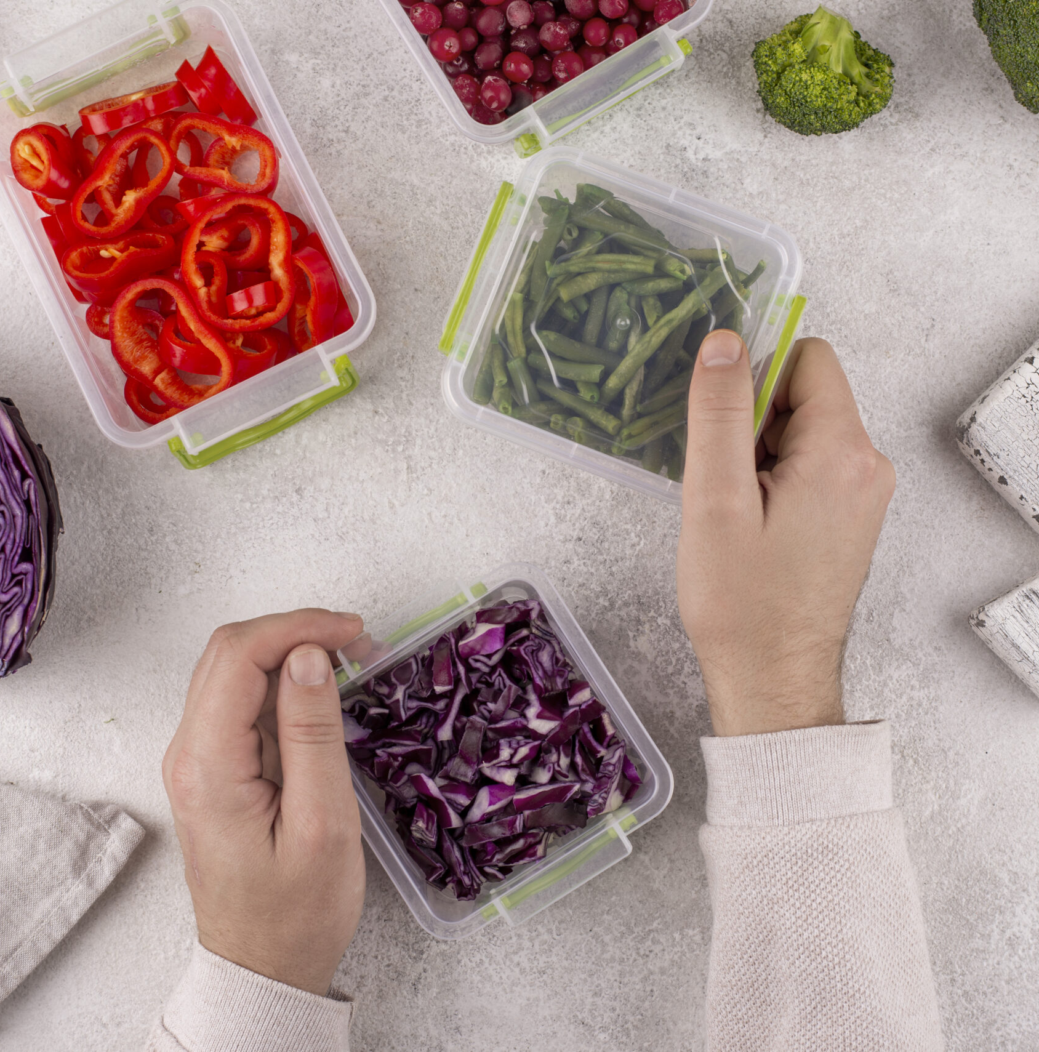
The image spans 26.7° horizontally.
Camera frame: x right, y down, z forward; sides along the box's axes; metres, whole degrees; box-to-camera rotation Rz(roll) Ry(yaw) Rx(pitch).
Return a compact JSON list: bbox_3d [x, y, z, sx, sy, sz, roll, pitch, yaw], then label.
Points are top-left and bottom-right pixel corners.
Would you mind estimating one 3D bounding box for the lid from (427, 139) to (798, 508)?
[{"bbox_3d":[0.040,-0.077,0.862,0.129,0.056,0.116,21,85,1],"label":"lid"}]

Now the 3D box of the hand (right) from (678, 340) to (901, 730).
[{"bbox_3d":[0.101,0.003,0.839,0.083,0.080,0.157,0,85,0],"label":"hand (right)"}]

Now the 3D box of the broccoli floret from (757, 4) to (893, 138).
[{"bbox_3d":[0.122,-0.183,0.877,0.057,0.046,0.053,0,85,0],"label":"broccoli floret"}]

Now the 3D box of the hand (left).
[{"bbox_3d":[-0.096,0.104,0.831,0.077,0.080,0.148,0,85,0],"label":"hand (left)"}]

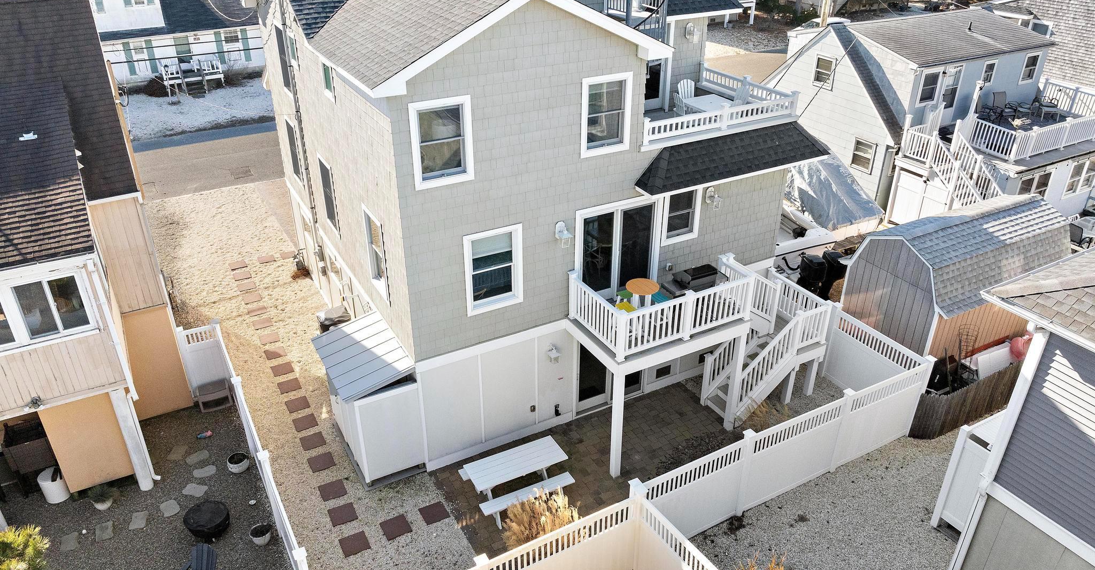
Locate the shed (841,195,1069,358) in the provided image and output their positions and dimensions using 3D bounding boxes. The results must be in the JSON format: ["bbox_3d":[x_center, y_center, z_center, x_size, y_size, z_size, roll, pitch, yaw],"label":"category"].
[{"bbox_3d":[9.964,-0.177,18.591,5.050,3.400,2.950,-15,32,-26],"label":"shed"}]

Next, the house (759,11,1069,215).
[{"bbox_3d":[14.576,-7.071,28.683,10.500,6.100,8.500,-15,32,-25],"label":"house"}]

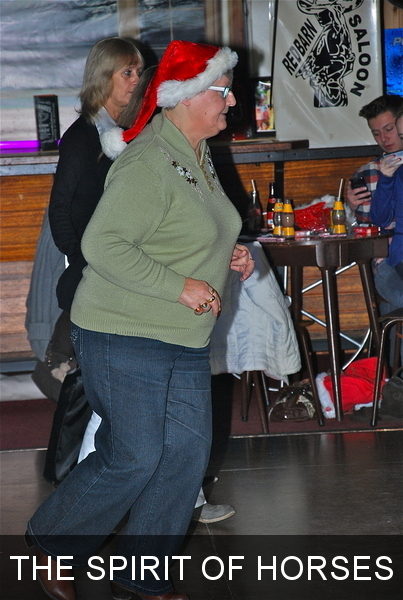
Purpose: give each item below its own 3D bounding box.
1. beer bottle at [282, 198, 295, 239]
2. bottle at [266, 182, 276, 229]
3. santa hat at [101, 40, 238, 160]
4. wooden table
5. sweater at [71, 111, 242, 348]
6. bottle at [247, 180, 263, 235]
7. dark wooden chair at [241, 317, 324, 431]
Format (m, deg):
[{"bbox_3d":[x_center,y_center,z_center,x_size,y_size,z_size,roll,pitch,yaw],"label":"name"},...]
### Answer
[{"bbox_3d":[0.356,-0.333,10.780,0.051,0.154,0.051,-2,7,0],"label":"beer bottle"},{"bbox_3d":[0.296,-0.392,11.050,0.049,0.195,0.049,-2,7,0],"label":"bottle"},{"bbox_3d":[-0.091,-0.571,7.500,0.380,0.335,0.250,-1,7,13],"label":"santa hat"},{"bbox_3d":[0.468,0.106,10.846,0.720,0.750,0.720,-2,7,0],"label":"wooden table"},{"bbox_3d":[-0.126,-0.202,7.520,0.440,0.650,0.500,1,8,22],"label":"sweater"},{"bbox_3d":[0.219,-0.368,10.850,0.056,0.205,0.056,-2,7,0],"label":"bottle"},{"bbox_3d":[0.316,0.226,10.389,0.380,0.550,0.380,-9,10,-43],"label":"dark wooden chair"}]

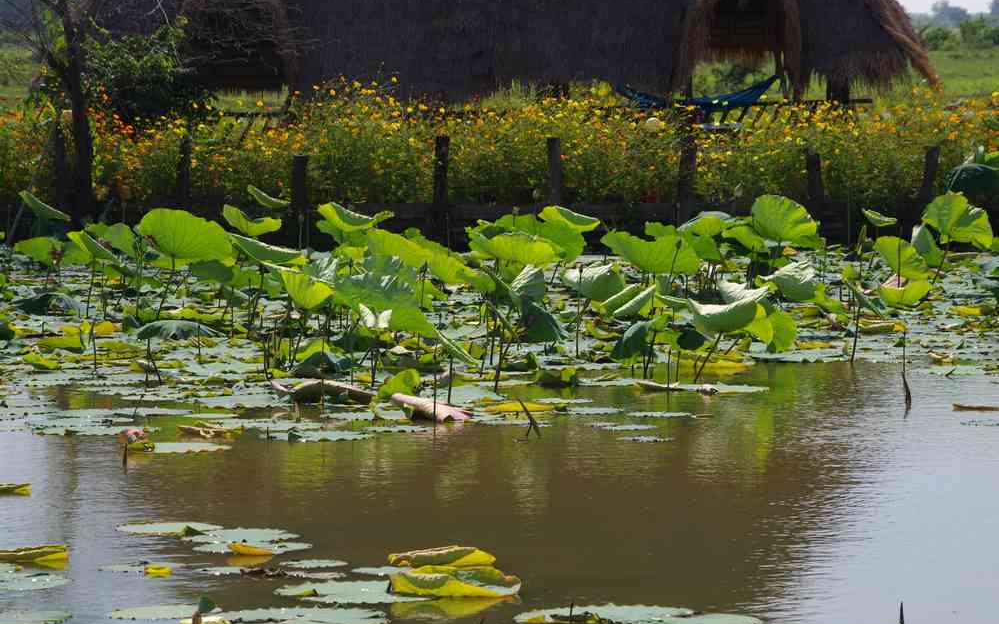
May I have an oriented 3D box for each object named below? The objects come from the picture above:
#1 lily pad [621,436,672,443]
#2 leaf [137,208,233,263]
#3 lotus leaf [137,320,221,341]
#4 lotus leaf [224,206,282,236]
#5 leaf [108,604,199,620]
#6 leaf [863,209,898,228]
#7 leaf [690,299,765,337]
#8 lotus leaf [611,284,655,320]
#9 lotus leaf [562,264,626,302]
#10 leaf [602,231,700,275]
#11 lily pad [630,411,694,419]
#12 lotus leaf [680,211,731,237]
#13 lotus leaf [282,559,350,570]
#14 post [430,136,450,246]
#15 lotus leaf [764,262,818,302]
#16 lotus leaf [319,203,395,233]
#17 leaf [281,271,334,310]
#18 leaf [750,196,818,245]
[{"bbox_3d":[0.630,0.546,21.405,0.223,0.020,0.223,0,3,0],"label":"lily pad"},{"bbox_3d":[-2.181,-0.524,34.695,0.679,0.403,0.480,0,3,0],"label":"leaf"},{"bbox_3d":[-1.596,0.092,24.835,0.418,0.100,0.376,0,3,0],"label":"lotus leaf"},{"bbox_3d":[-1.544,-0.564,31.099,0.361,0.190,0.360,0,3,0],"label":"lotus leaf"},{"bbox_3d":[-1.168,1.028,17.259,0.365,0.030,0.404,0,3,0],"label":"leaf"},{"bbox_3d":[2.679,-0.657,35.118,0.253,0.110,0.215,0,3,0],"label":"leaf"},{"bbox_3d":[1.035,0.030,22.765,0.337,0.175,0.330,0,3,0],"label":"leaf"},{"bbox_3d":[0.725,-0.051,26.828,0.236,0.176,0.250,0,3,0],"label":"lotus leaf"},{"bbox_3d":[0.564,-0.175,29.671,0.380,0.210,0.350,0,3,0],"label":"lotus leaf"},{"bbox_3d":[0.918,-0.353,30.169,0.592,0.250,0.503,0,3,0],"label":"leaf"},{"bbox_3d":[0.736,0.470,22.703,0.291,0.020,0.291,0,3,0],"label":"lily pad"},{"bbox_3d":[1.568,-0.668,38.105,0.405,0.198,0.380,0,3,0],"label":"lotus leaf"},{"bbox_3d":[-0.696,0.942,18.783,0.255,0.025,0.302,0,3,0],"label":"lotus leaf"},{"bbox_3d":[-0.459,-0.945,38.834,0.120,0.855,0.120,0,3,0],"label":"post"},{"bbox_3d":[1.674,-0.175,28.635,0.334,0.222,0.300,0,3,0],"label":"lotus leaf"},{"bbox_3d":[-0.919,-0.597,31.880,0.472,0.170,0.416,0,3,0],"label":"lotus leaf"},{"bbox_3d":[-1.194,-0.134,31.072,0.335,0.262,0.340,0,3,0],"label":"leaf"},{"bbox_3d":[2.158,-0.693,37.817,0.516,0.379,0.420,0,3,0],"label":"leaf"}]

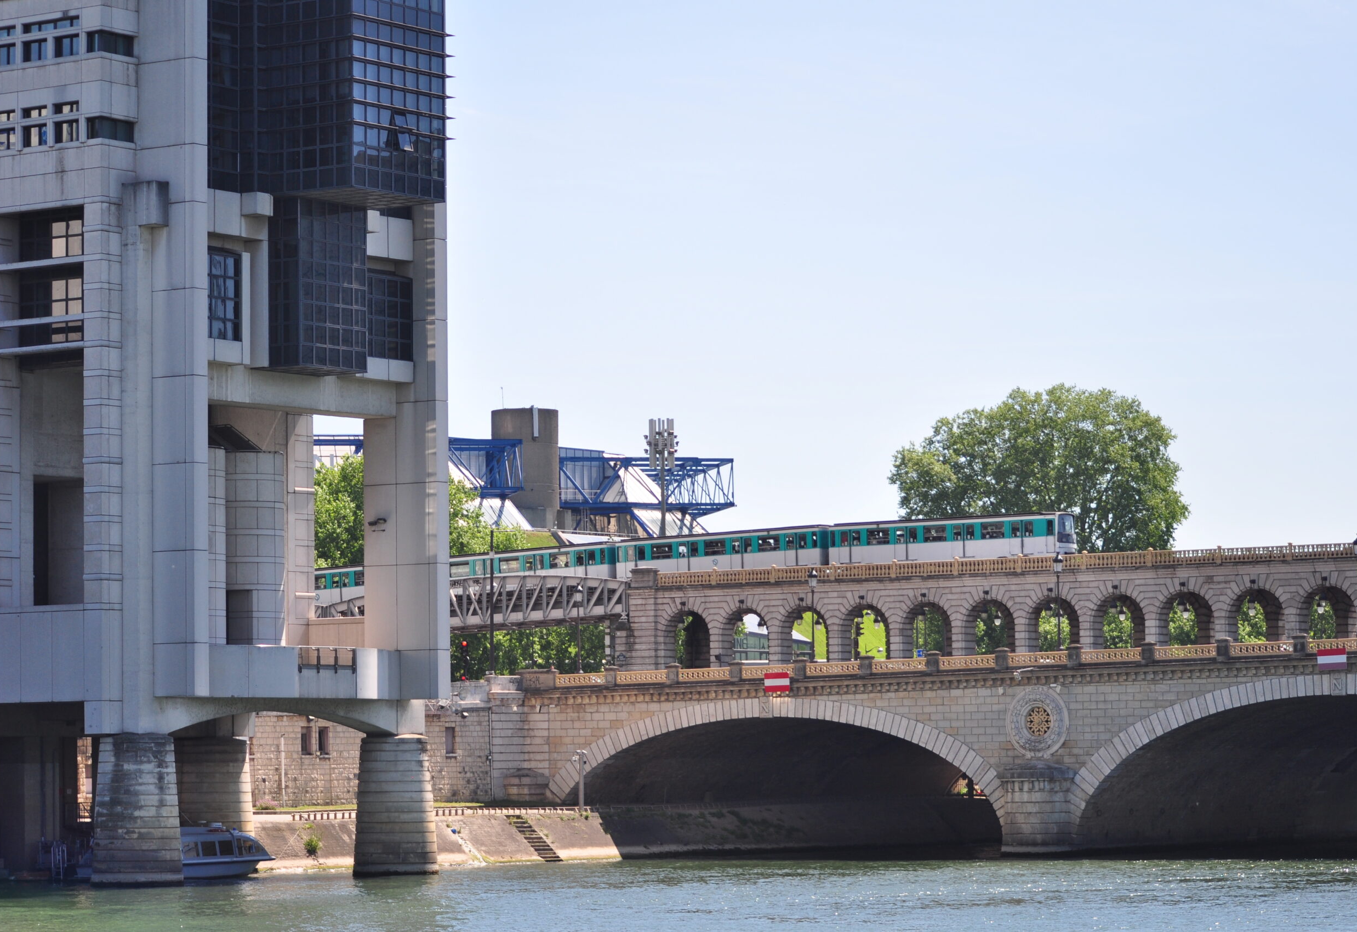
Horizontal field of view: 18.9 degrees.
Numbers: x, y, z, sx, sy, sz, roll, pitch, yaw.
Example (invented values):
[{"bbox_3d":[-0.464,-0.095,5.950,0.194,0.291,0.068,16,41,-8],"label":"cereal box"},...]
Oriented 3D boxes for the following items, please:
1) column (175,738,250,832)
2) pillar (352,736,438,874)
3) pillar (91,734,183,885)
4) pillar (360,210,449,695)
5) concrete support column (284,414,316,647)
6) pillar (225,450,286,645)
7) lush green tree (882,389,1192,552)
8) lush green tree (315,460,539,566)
[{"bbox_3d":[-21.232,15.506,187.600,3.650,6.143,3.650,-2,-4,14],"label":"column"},{"bbox_3d":[-12.490,15.075,181.068,3.650,6.147,3.650,-1,-4,0],"label":"pillar"},{"bbox_3d":[-22.170,14.113,167.500,3.650,6.156,3.650,-1,-4,0],"label":"pillar"},{"bbox_3d":[-12.029,-0.583,181.072,4.200,21.843,0.950,-3,-5,35],"label":"pillar"},{"bbox_3d":[-17.782,3.371,184.844,1.900,11.283,1.900,-3,-5,35],"label":"concrete support column"},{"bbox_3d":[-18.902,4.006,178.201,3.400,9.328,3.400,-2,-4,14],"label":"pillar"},{"bbox_3d":[23.964,4.679,272.002,20.000,20.305,19.000,-3,-5,35],"label":"lush green tree"},{"bbox_3d":[-16.927,7.470,275.001,14.500,15.792,13.000,-3,-5,35],"label":"lush green tree"}]

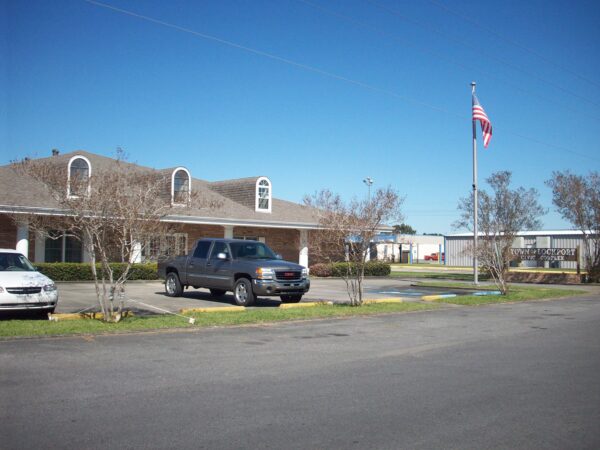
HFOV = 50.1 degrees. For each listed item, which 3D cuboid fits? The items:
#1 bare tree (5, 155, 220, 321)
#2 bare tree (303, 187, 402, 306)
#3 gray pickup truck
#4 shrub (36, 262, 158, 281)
[{"bbox_3d":[-4.099,0.222,14.196,4.500,3.720,4.100,1,-2,0],"label":"bare tree"},{"bbox_3d":[1.628,0.646,18.955,2.900,3.480,2.700,1,-2,0],"label":"bare tree"},{"bbox_3d":[-2.207,1.392,20.026,2.030,1.930,5.820,3,-3,-42],"label":"gray pickup truck"},{"bbox_3d":[-9.146,2.092,28.677,6.918,0.820,1.000,3,-3,-41],"label":"shrub"}]

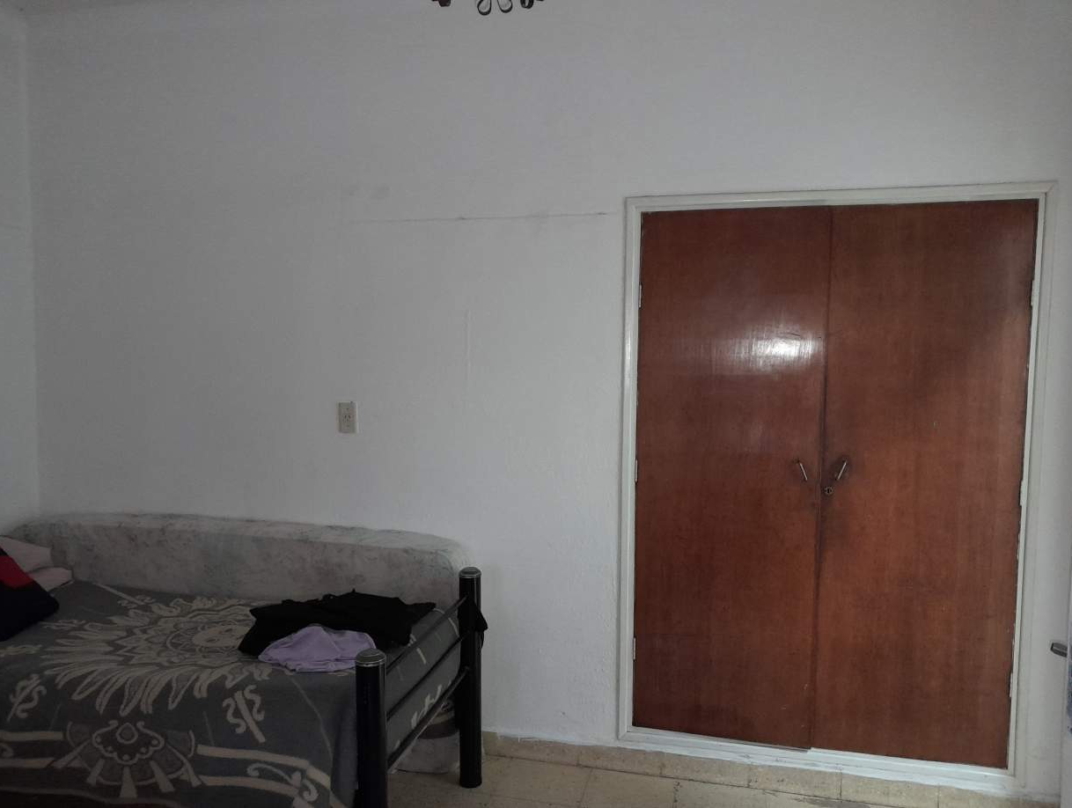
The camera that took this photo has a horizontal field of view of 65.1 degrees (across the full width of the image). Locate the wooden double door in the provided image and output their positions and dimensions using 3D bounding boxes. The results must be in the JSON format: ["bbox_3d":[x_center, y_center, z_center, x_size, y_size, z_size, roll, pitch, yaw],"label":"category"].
[{"bbox_3d":[0.949,0.262,2.814,1.219,1.816,0.050,1,4,13],"label":"wooden double door"}]

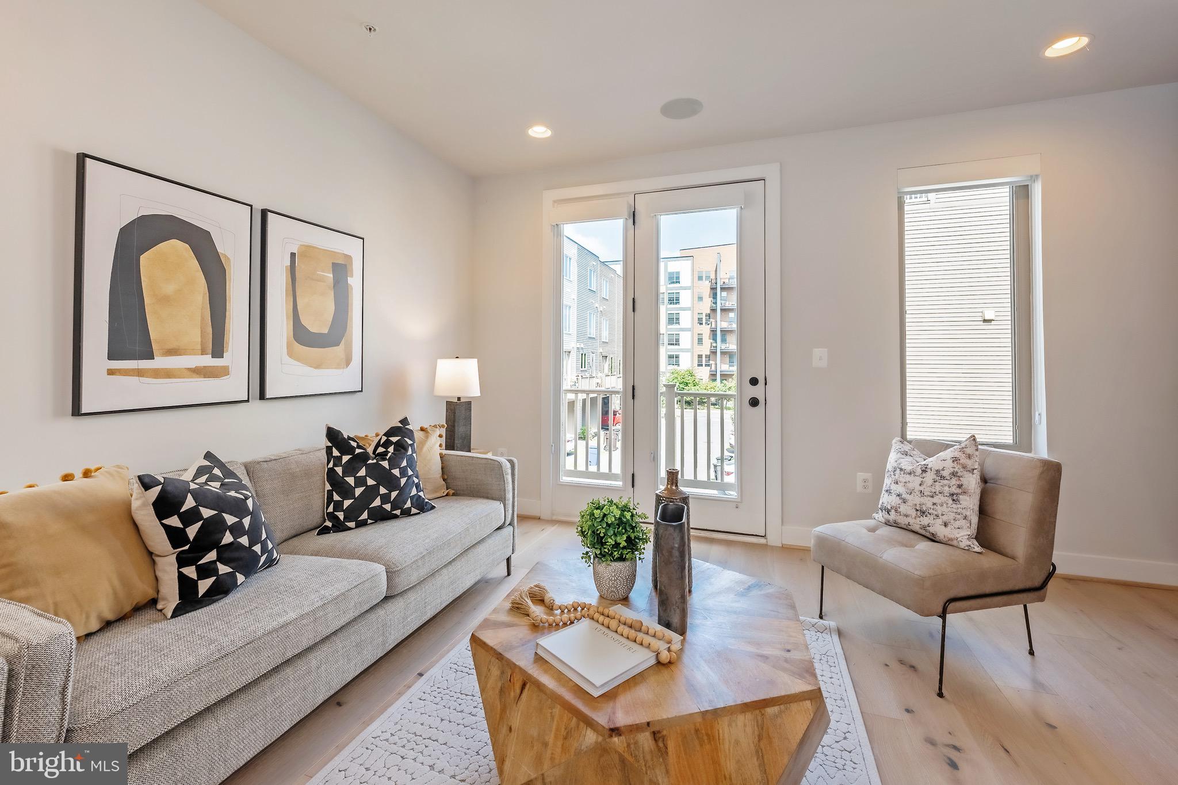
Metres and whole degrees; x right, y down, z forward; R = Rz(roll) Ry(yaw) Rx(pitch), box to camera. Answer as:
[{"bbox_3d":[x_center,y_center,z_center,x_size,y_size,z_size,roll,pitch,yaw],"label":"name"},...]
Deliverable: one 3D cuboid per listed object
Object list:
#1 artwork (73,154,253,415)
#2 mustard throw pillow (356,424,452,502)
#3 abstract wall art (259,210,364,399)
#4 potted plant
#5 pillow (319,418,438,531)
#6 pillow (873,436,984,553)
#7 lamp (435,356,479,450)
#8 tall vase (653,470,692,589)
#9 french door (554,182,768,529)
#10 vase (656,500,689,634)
[{"bbox_3d":[-1.680,-0.388,1.870,0.050,0.914,0.570,1,2,22],"label":"artwork"},{"bbox_3d":[-1.013,0.430,2.527,0.150,0.430,0.500,-13,-5,38],"label":"mustard throw pillow"},{"bbox_3d":[-1.480,-0.446,2.494,0.045,0.914,0.575,1,2,22],"label":"abstract wall art"},{"bbox_3d":[0.088,0.535,1.610,0.260,0.330,0.250,0,2,0],"label":"potted plant"},{"bbox_3d":[-1.060,0.395,2.310,0.520,0.500,0.170,-2,-12,-45],"label":"pillow"},{"bbox_3d":[1.590,0.475,2.155,0.150,0.450,0.470,13,-3,-21],"label":"pillow"},{"bbox_3d":[-0.920,0.090,3.200,0.325,0.670,0.325,-1,2,-18],"label":"lamp"},{"bbox_3d":[0.300,0.489,1.650,0.140,0.430,0.140,0,2,0],"label":"tall vase"},{"bbox_3d":[0.450,-0.240,3.345,1.570,2.430,0.090,1,2,17],"label":"french door"},{"bbox_3d":[0.256,0.541,1.410,0.090,0.355,0.105,0,2,0],"label":"vase"}]

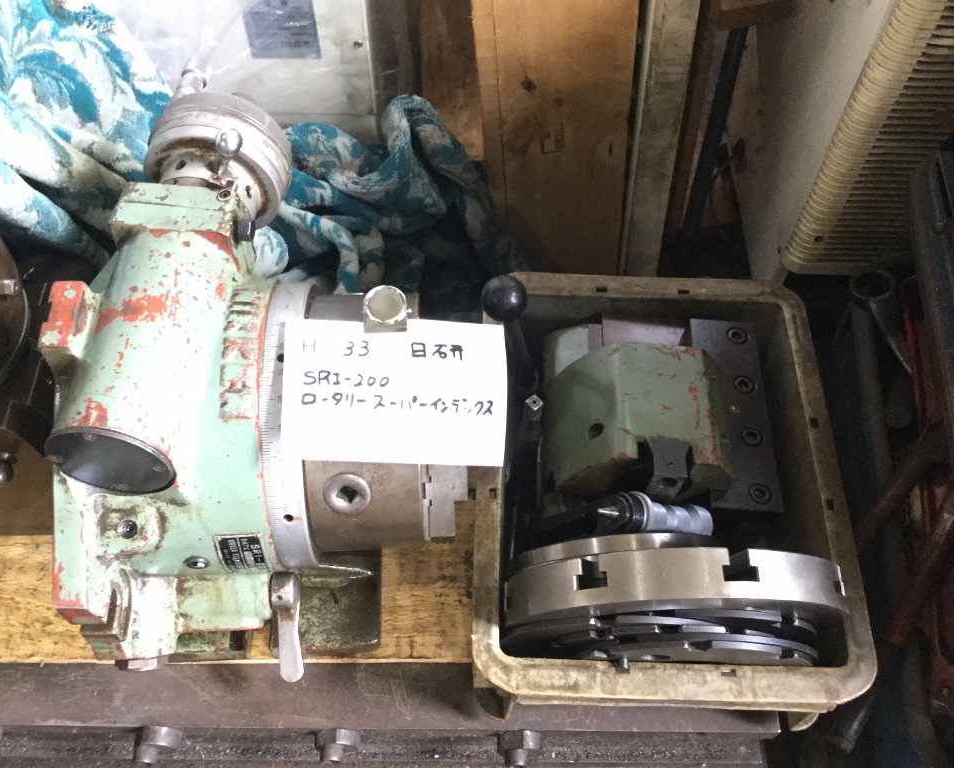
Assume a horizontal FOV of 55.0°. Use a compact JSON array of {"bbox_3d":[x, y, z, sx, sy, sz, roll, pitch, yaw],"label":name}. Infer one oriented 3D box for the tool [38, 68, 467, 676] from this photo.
[{"bbox_3d":[-0.177,-0.016,0.743,0.326,0.295,0.435,-2,57,-2],"label":"tool"}]

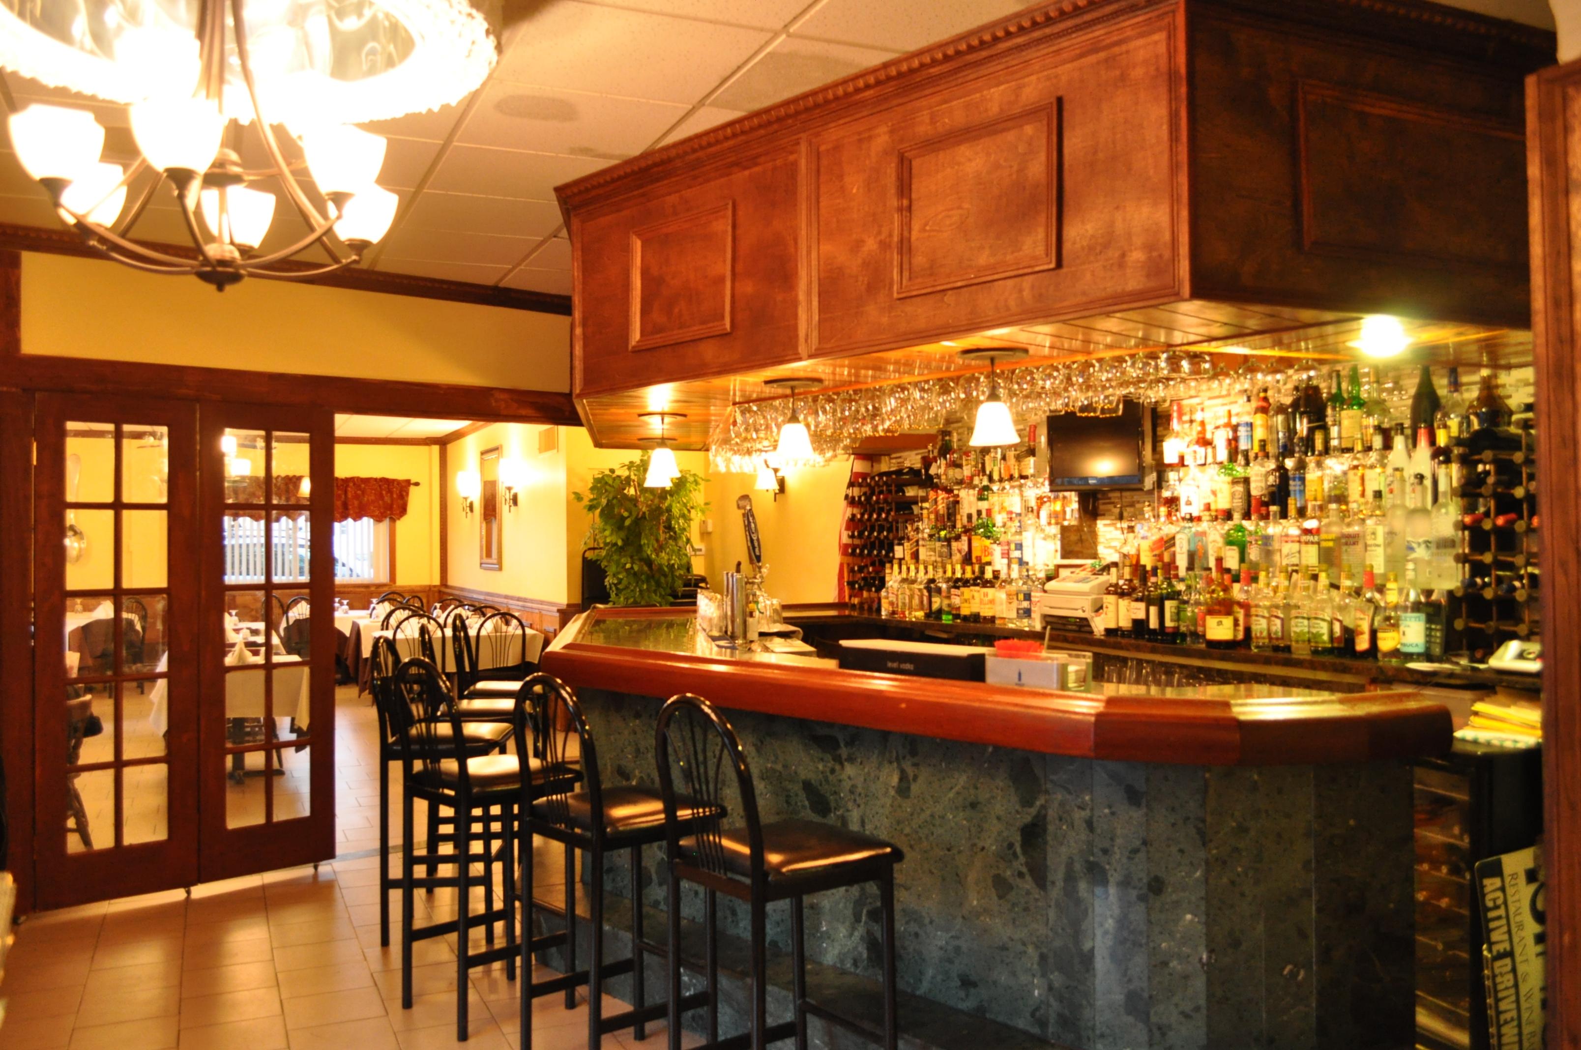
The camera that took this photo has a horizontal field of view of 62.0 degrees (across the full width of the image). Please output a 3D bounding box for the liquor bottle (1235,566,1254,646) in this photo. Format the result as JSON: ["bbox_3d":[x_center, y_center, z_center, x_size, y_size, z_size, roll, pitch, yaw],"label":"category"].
[{"bbox_3d":[1.688,0.302,4.907,0.074,0.301,0.074,0,-1,-40],"label":"liquor bottle"}]

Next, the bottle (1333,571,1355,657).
[{"bbox_3d":[1.899,0.292,4.500,0.086,0.310,0.086,0,-1,-38],"label":"bottle"}]

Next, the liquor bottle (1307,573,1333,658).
[{"bbox_3d":[1.803,0.295,4.481,0.080,0.291,0.075,-1,-1,26],"label":"liquor bottle"}]

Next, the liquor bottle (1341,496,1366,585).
[{"bbox_3d":[1.907,0.062,4.454,0.085,0.295,0.085,-1,-1,33],"label":"liquor bottle"}]

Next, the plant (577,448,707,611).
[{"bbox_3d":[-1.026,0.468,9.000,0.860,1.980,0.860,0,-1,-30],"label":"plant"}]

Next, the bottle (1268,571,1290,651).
[{"bbox_3d":[1.688,0.288,4.551,0.075,0.299,0.085,0,-1,-41],"label":"bottle"}]

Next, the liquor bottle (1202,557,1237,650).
[{"bbox_3d":[1.571,0.277,4.816,0.108,0.351,0.090,-1,-1,25],"label":"liquor bottle"}]

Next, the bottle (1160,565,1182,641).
[{"bbox_3d":[1.450,0.295,5.021,0.080,0.302,0.080,0,-1,-41],"label":"bottle"}]

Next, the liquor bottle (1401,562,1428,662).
[{"bbox_3d":[2.057,0.280,4.344,0.086,0.328,0.086,0,-1,-40],"label":"liquor bottle"}]

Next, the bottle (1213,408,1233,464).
[{"bbox_3d":[1.746,-0.357,5.302,0.083,0.216,0.083,-1,-1,34],"label":"bottle"}]

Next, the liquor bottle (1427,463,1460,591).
[{"bbox_3d":[2.129,0.006,4.280,0.103,0.414,0.103,0,-1,-38],"label":"liquor bottle"}]

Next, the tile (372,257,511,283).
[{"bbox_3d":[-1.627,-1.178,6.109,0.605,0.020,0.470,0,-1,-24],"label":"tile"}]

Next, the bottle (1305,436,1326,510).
[{"bbox_3d":[1.907,-0.186,4.781,0.076,0.297,0.076,0,-1,-45],"label":"bottle"}]

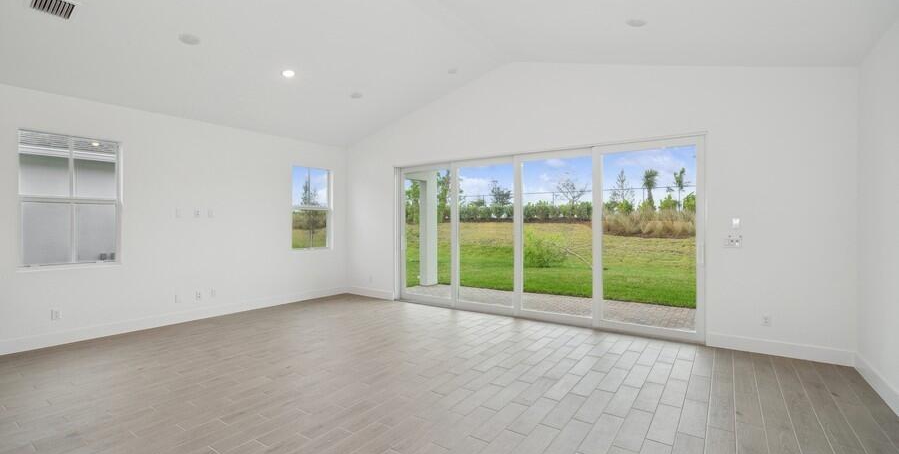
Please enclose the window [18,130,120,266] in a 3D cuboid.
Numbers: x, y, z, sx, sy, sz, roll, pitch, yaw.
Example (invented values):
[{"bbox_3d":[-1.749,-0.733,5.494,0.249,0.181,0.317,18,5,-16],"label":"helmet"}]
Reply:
[{"bbox_3d":[-4.497,-0.309,4.476,0.100,1.520,0.870,1,1,38],"label":"window"}]

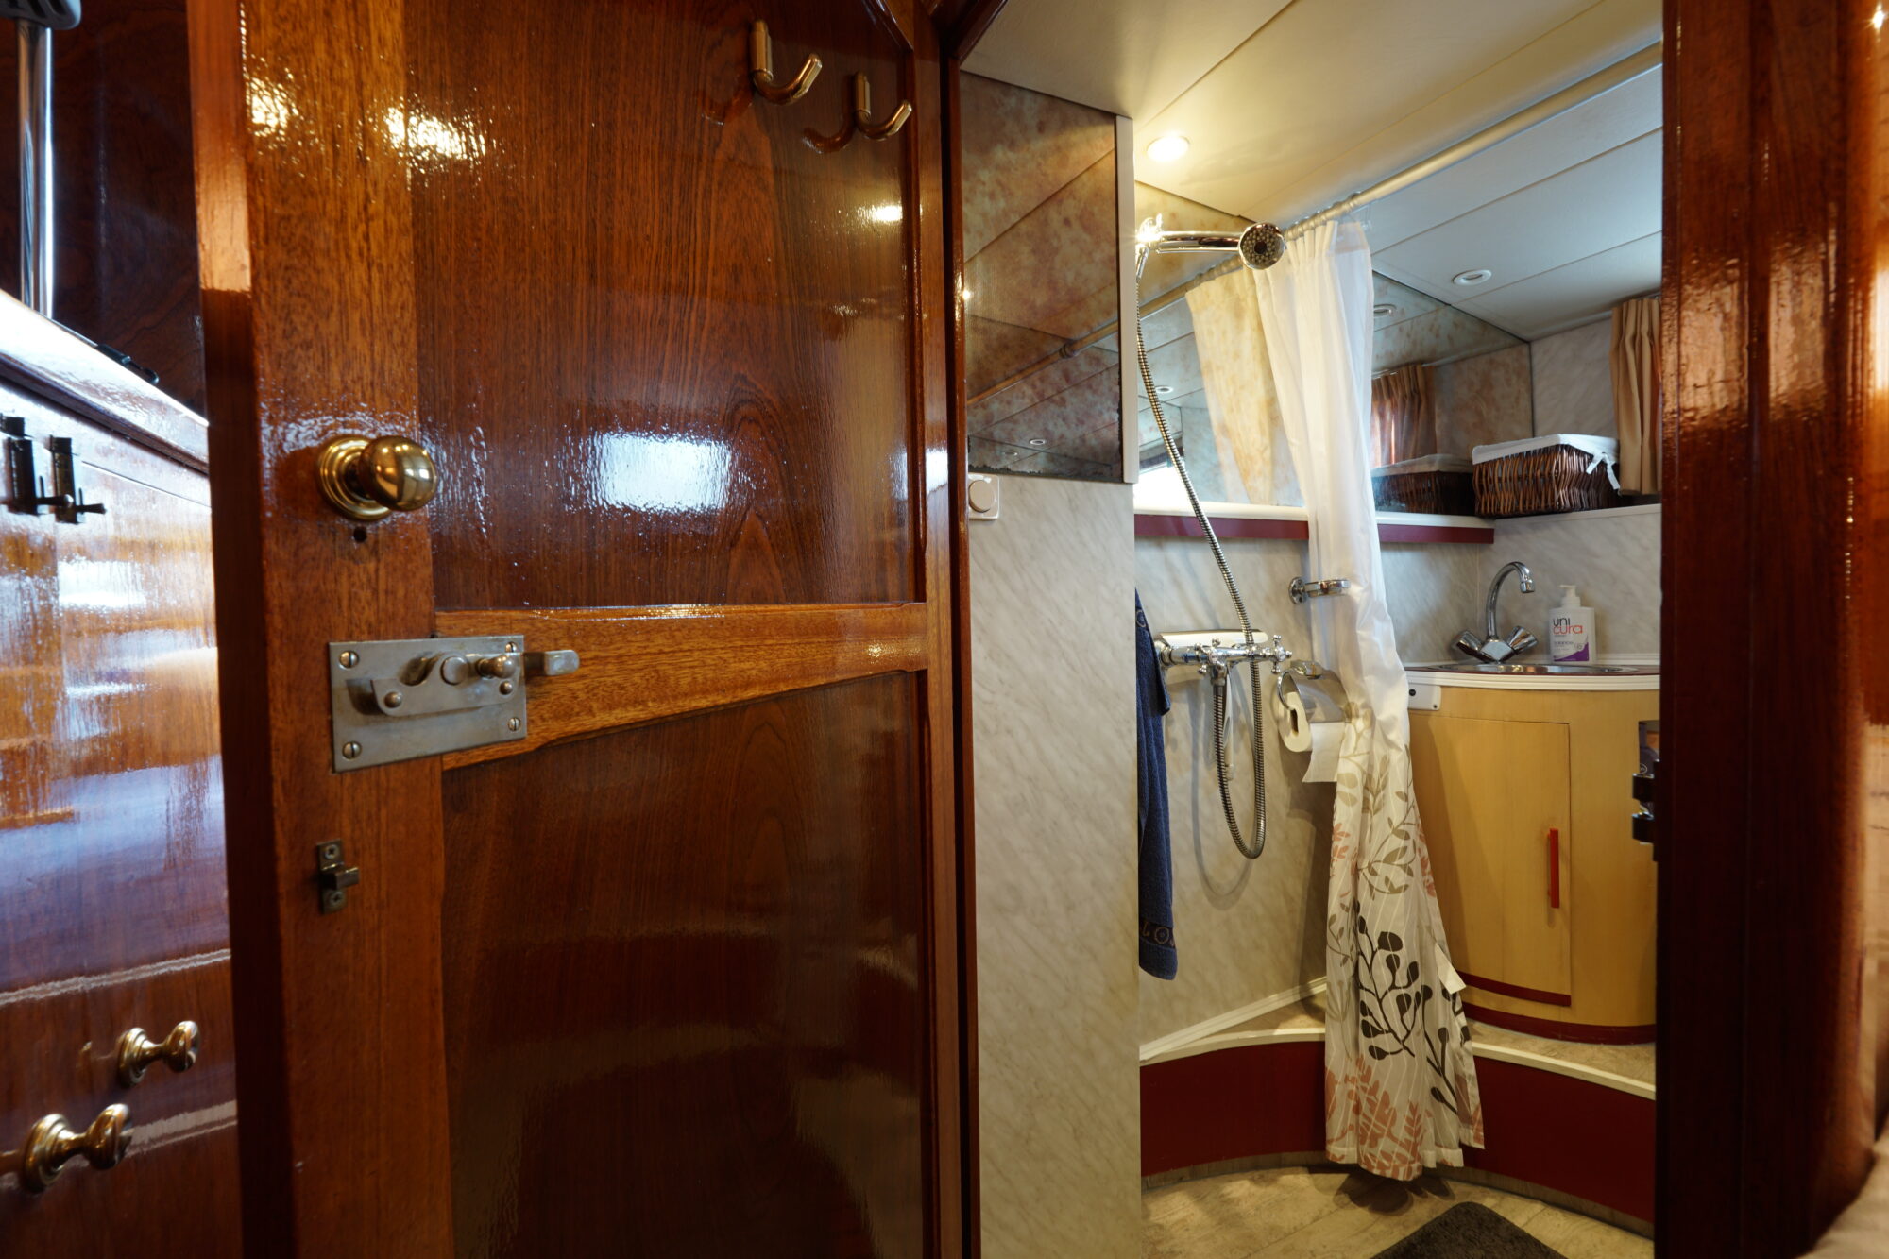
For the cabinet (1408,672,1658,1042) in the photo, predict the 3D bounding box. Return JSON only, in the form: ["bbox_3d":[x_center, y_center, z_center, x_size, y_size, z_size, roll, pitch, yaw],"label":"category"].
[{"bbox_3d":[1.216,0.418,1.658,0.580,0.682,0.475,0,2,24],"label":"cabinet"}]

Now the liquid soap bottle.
[{"bbox_3d":[1.348,-0.011,1.690,0.050,0.170,0.072,-2,2,-32],"label":"liquid soap bottle"}]

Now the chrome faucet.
[{"bbox_3d":[1.186,-0.034,1.658,0.160,0.215,0.165,-1,1,13],"label":"chrome faucet"}]

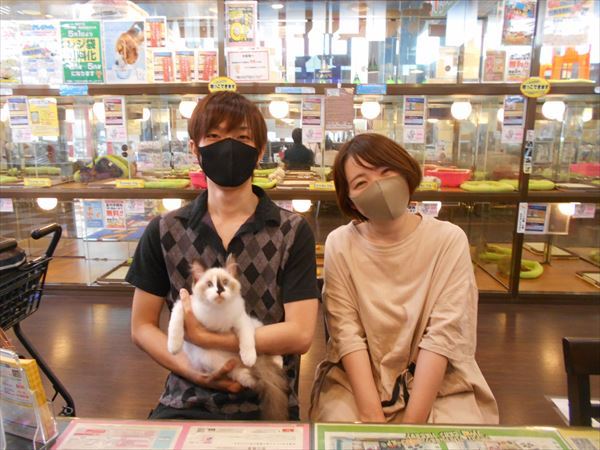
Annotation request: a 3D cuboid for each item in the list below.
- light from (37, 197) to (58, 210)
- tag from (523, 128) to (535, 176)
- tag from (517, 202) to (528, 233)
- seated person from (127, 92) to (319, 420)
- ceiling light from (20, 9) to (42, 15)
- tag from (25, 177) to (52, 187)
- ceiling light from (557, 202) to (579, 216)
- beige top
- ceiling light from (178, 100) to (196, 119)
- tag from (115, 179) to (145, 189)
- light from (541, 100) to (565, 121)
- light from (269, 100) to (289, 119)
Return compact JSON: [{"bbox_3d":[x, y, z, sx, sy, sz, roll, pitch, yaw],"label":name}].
[{"bbox_3d":[-2.021,-0.196,3.607,0.155,0.145,0.155,1,11,3],"label":"light"},{"bbox_3d":[1.499,-0.479,2.957,0.052,0.310,0.006,1,11,3],"label":"tag"},{"bbox_3d":[1.499,-0.049,3.037,0.070,0.200,0.006,1,11,3],"label":"tag"},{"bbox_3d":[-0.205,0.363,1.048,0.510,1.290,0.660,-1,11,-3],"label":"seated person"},{"bbox_3d":[-3.453,-2.745,5.796,0.280,0.060,0.280,0,11,0],"label":"ceiling light"},{"bbox_3d":[-1.966,-0.327,3.388,0.205,0.065,0.012,0,11,2],"label":"tag"},{"bbox_3d":[2.018,-0.140,3.399,0.155,0.145,0.155,1,11,3],"label":"ceiling light"},{"bbox_3d":[0.260,0.245,1.150,0.430,0.550,0.320,1,11,6],"label":"beige top"},{"bbox_3d":[-0.875,-0.902,3.529,0.145,0.145,0.145,0,11,2],"label":"ceiling light"},{"bbox_3d":[-1.180,-0.284,3.138,0.190,0.056,0.006,1,11,3],"label":"tag"},{"bbox_3d":[1.834,-0.833,3.280,0.160,0.150,0.160,1,11,3],"label":"light"},{"bbox_3d":[-0.165,-0.897,3.509,0.145,0.145,0.145,0,11,2],"label":"light"}]

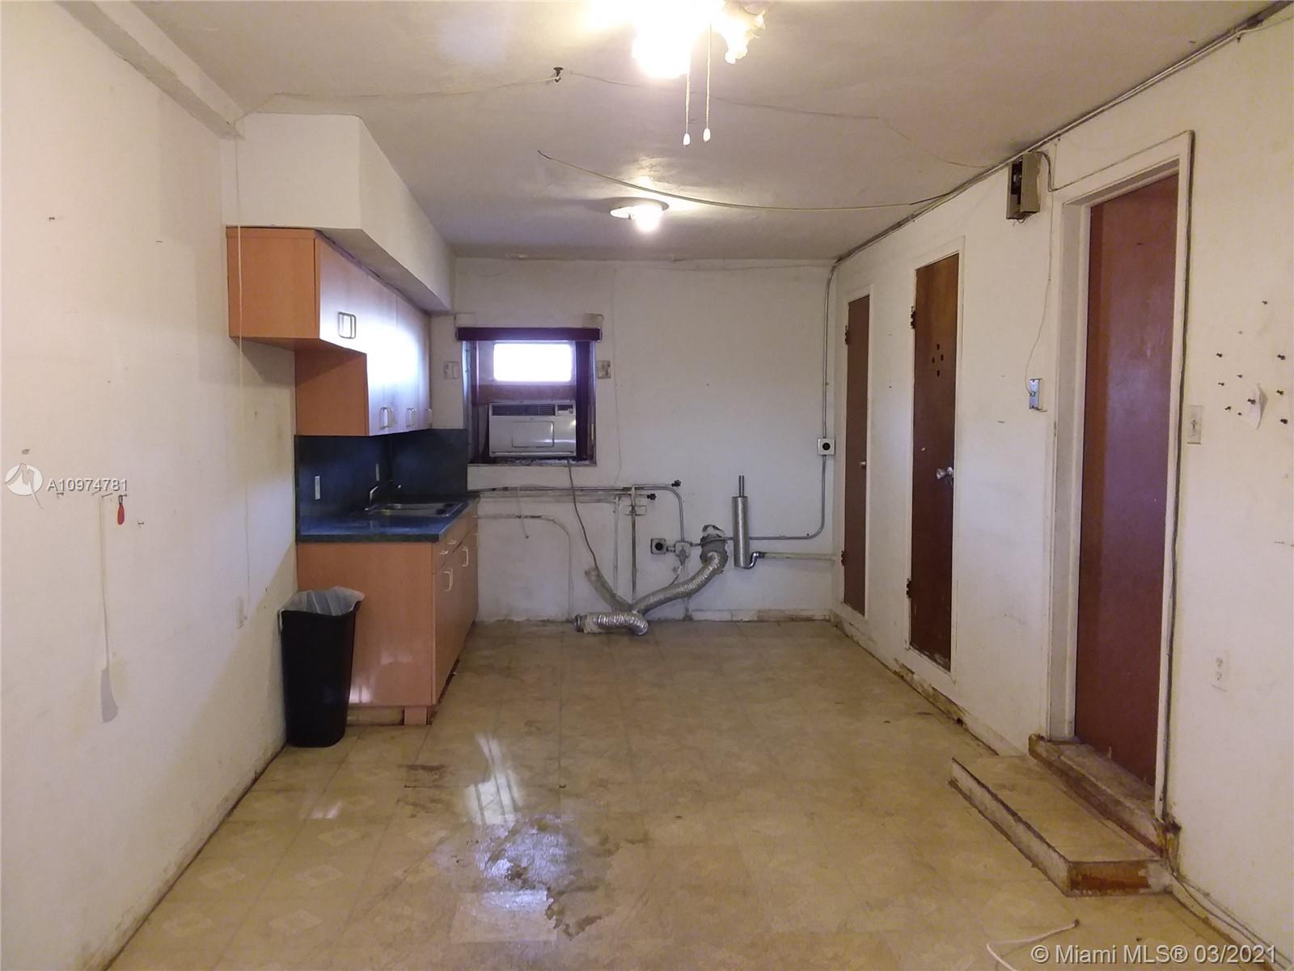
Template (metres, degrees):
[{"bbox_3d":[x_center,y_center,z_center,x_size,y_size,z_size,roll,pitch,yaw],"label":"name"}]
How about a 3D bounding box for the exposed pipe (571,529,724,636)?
[{"bbox_3d":[0.044,0.651,6.919,1.080,0.671,0.420,0,4,-4],"label":"exposed pipe"}]

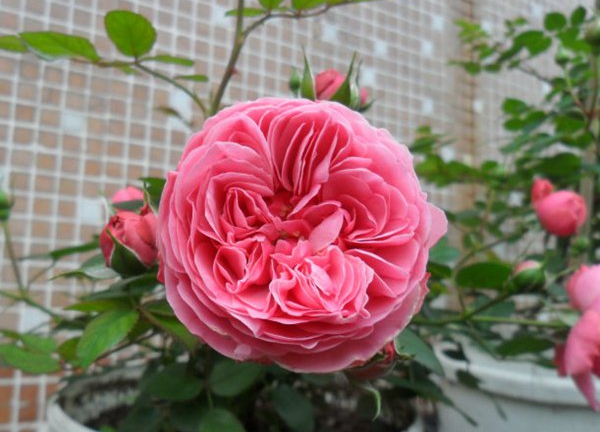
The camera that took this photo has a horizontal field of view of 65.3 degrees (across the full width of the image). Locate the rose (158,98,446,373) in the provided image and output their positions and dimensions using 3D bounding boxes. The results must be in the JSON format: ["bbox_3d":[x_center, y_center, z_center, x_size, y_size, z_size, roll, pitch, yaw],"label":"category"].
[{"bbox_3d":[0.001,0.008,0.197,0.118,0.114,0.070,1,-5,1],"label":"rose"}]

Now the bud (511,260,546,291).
[{"bbox_3d":[0.195,0.051,0.400,0.023,0.027,0.023,36,6,0],"label":"bud"}]

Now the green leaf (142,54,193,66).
[{"bbox_3d":[-0.088,-0.104,0.310,0.036,0.006,0.020,2,-12,-4],"label":"green leaf"}]

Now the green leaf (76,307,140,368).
[{"bbox_3d":[-0.106,0.068,0.260,0.022,0.043,0.006,29,-20,38],"label":"green leaf"}]

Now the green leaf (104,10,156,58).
[{"bbox_3d":[-0.107,-0.115,0.295,0.033,0.035,0.006,-6,-23,-3],"label":"green leaf"}]

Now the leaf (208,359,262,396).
[{"bbox_3d":[-0.052,0.130,0.375,0.046,0.031,0.006,-21,-32,-21],"label":"leaf"}]

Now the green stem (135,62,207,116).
[{"bbox_3d":[-0.078,-0.079,0.285,0.058,0.008,0.007,37,6,12],"label":"green stem"}]

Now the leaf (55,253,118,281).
[{"bbox_3d":[-0.126,0.030,0.275,0.036,0.007,0.018,-6,37,2],"label":"leaf"}]

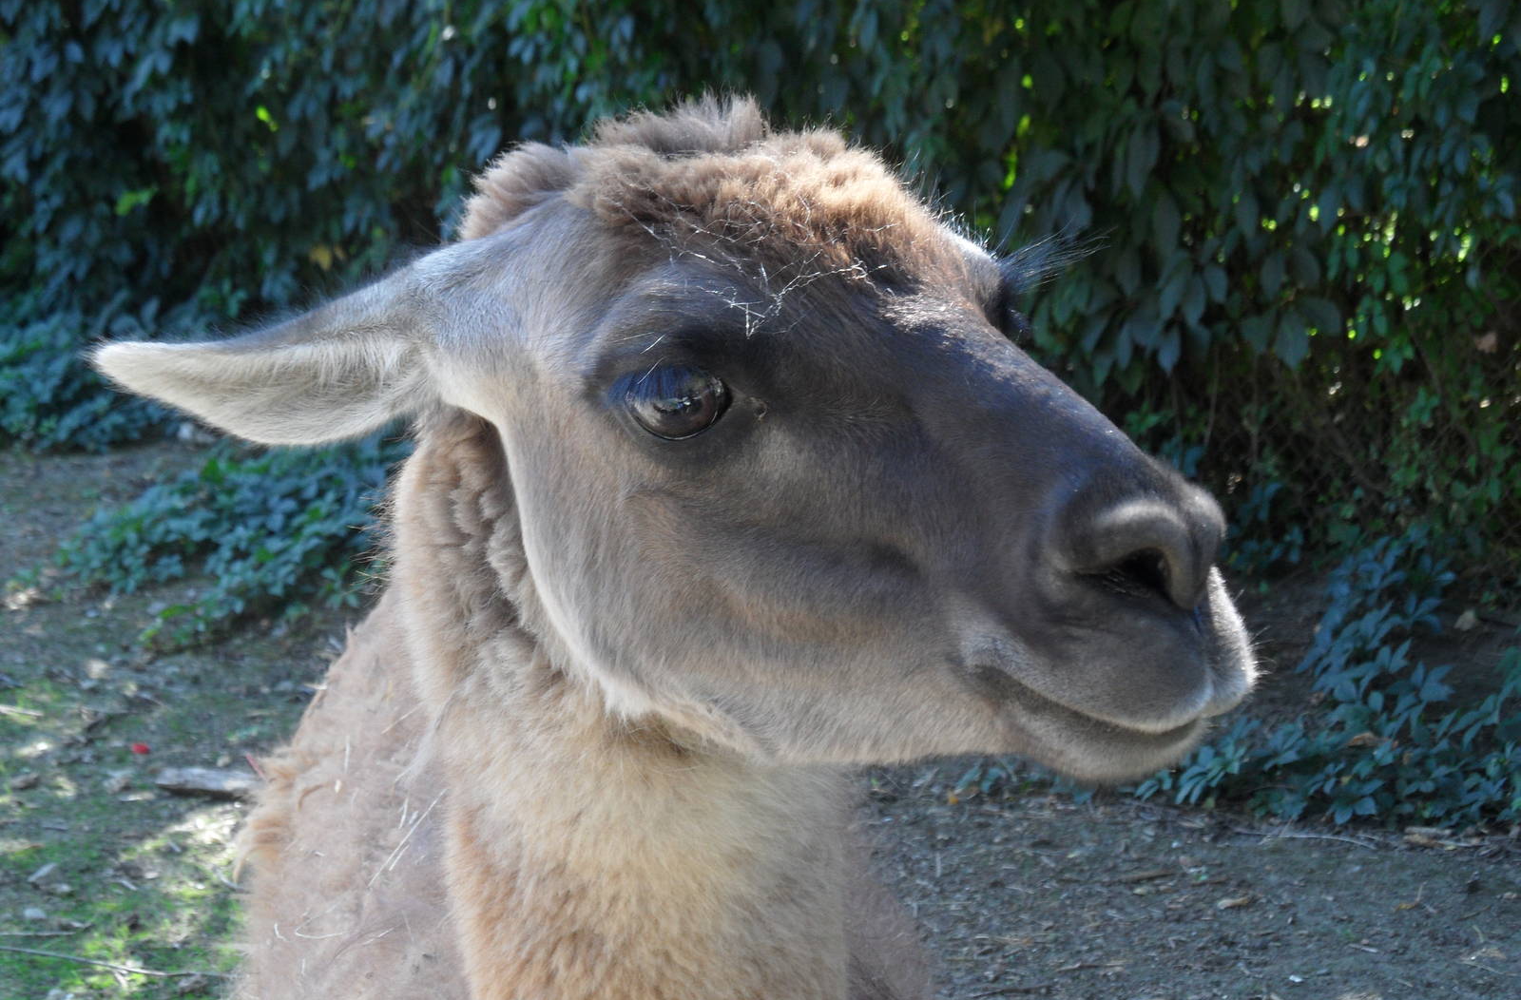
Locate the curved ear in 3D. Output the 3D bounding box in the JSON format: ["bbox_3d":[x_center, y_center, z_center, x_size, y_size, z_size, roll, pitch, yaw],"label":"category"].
[{"bbox_3d":[-0.172,-0.050,1.210,0.122,0.058,0.045,-1,23,21],"label":"curved ear"}]

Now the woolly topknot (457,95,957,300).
[{"bbox_3d":[-0.019,-0.103,1.200,0.125,0.058,0.135,-11,16,-41],"label":"woolly topknot"}]

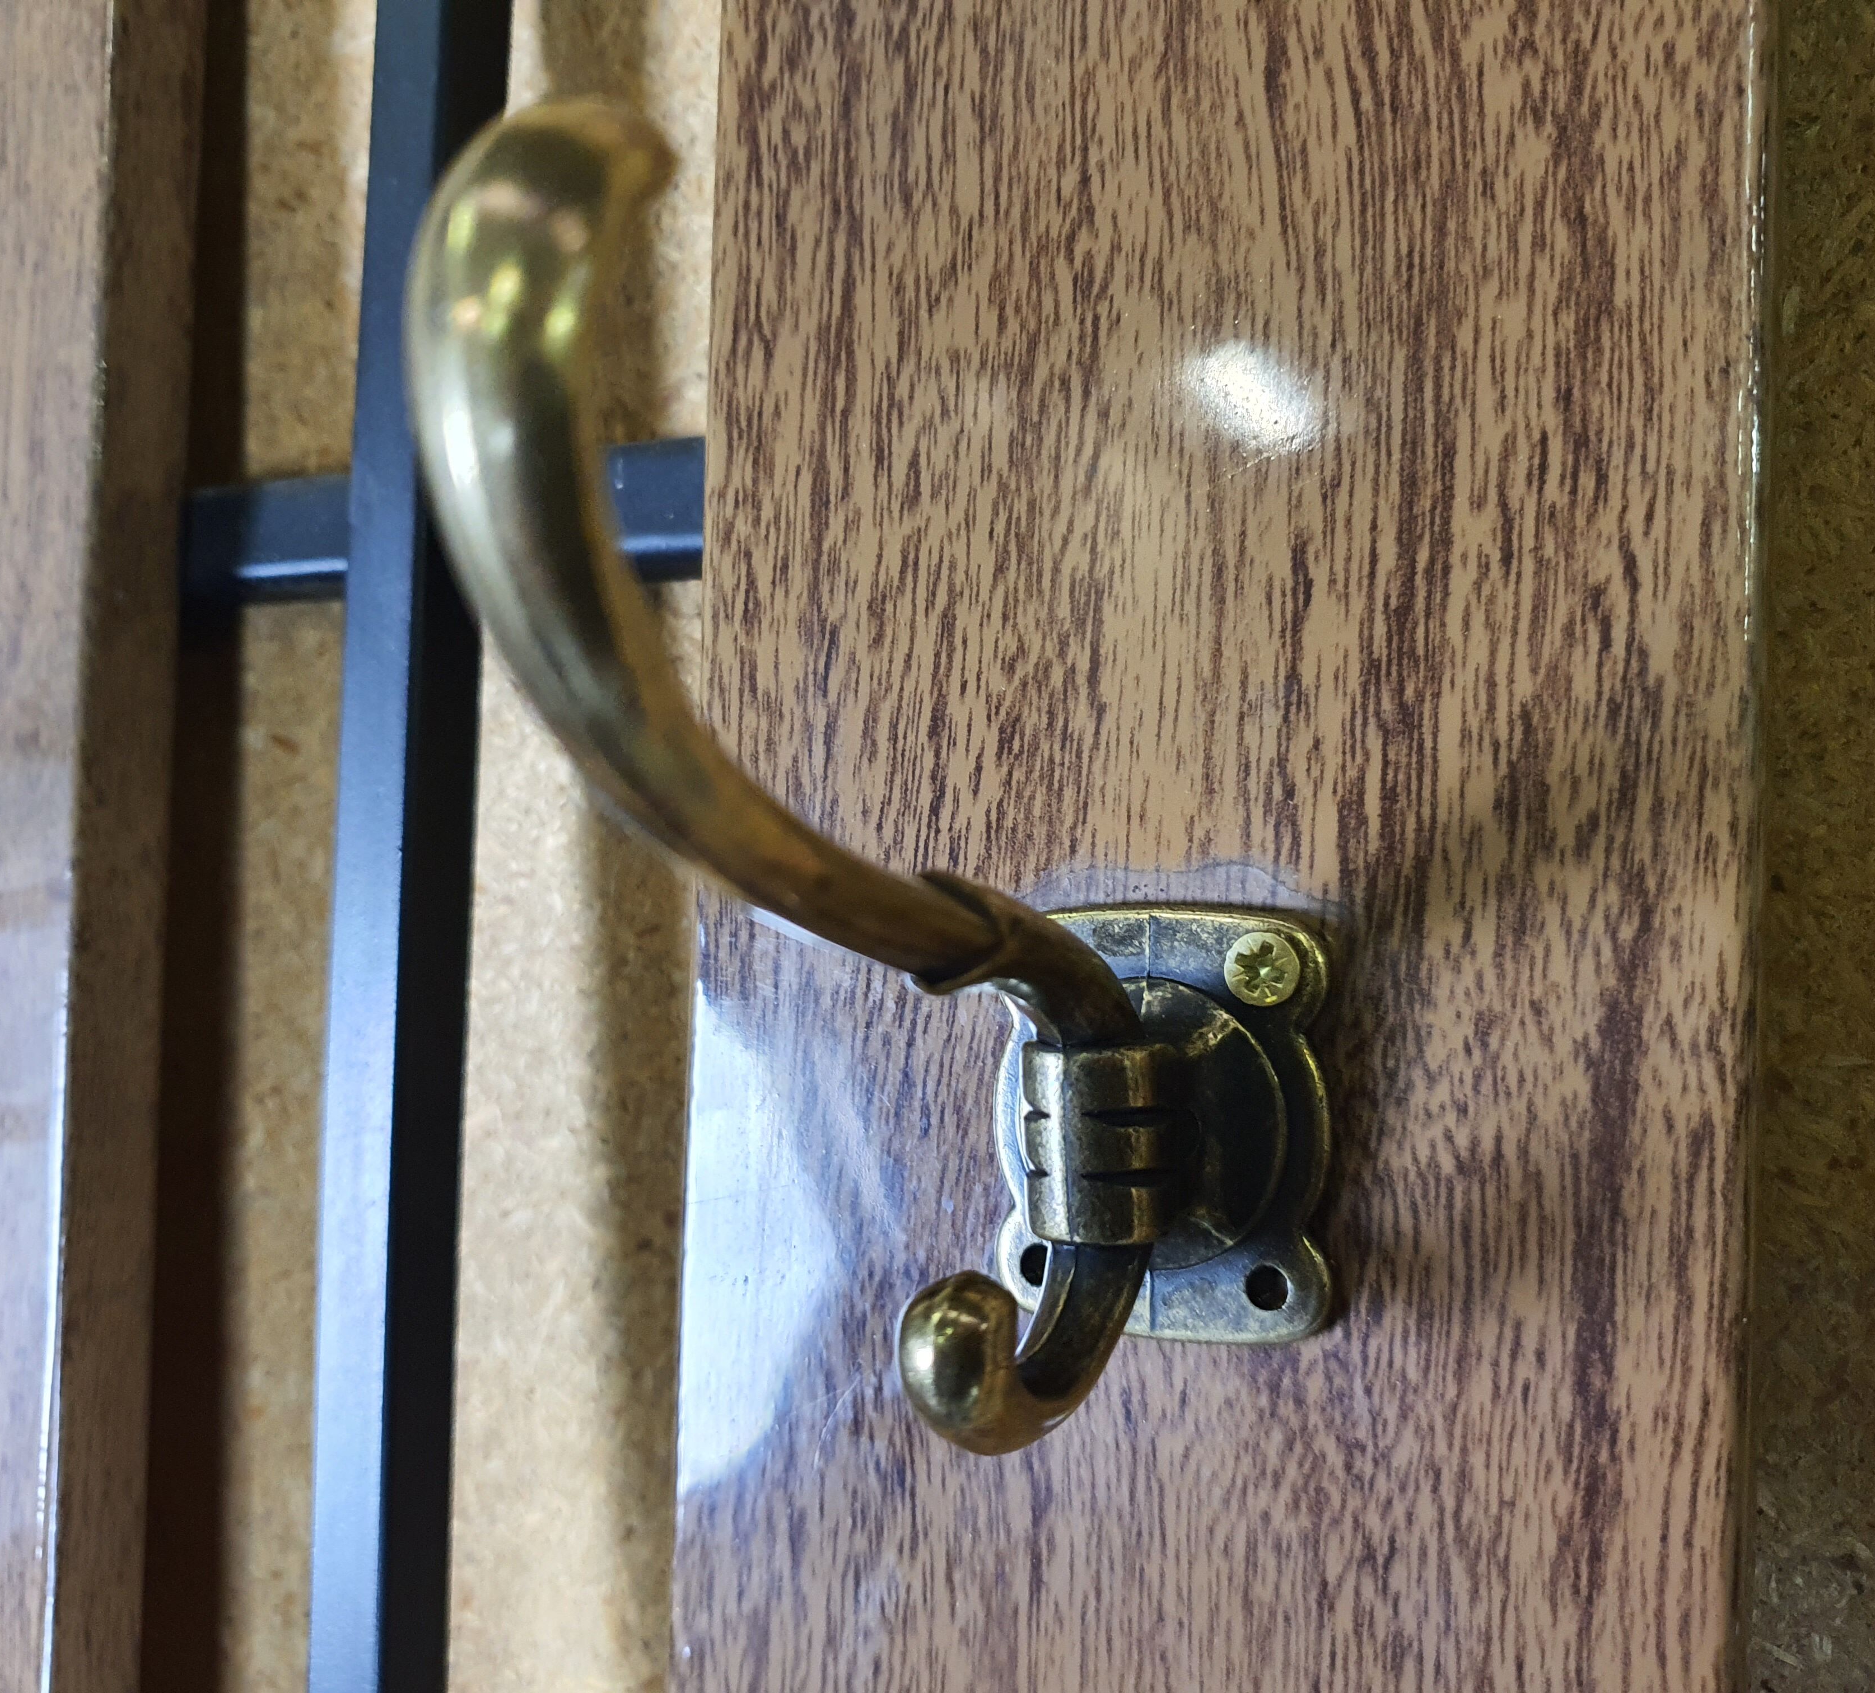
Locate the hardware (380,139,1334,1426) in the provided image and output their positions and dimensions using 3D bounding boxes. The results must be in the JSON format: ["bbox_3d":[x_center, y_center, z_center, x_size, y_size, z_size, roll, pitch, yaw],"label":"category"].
[{"bbox_3d":[0.002,0.005,0.123,0.035,0.083,0.097,1,-1,26],"label":"hardware"}]

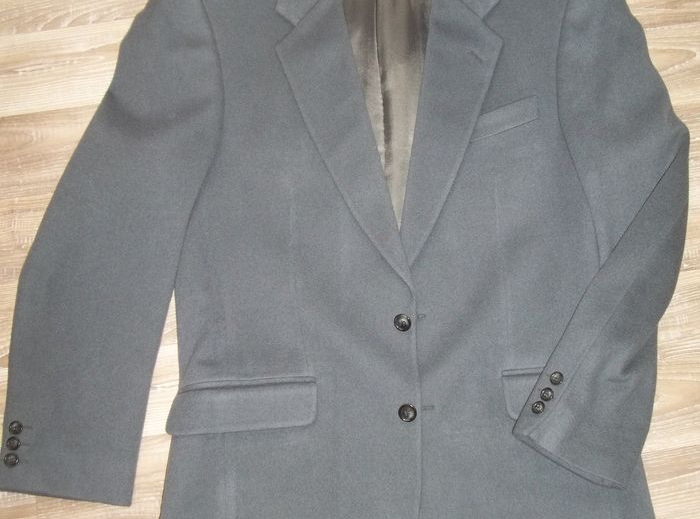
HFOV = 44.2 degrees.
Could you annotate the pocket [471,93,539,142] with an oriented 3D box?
[{"bbox_3d":[0.168,-0.157,0.975,0.102,0.012,0.026,-20,84,-3],"label":"pocket"}]

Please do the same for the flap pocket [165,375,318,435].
[{"bbox_3d":[-0.118,0.161,0.943,0.168,0.015,0.052,-4,84,-1],"label":"flap pocket"}]

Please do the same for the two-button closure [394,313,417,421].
[{"bbox_3d":[0.061,0.119,0.949,0.021,0.009,0.118,-3,84,-1],"label":"two-button closure"}]

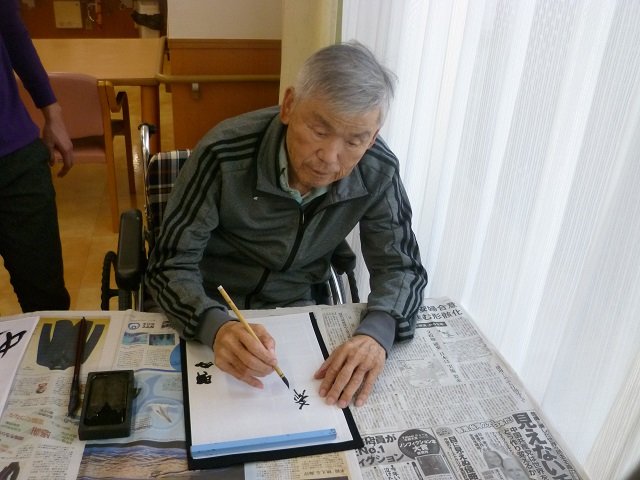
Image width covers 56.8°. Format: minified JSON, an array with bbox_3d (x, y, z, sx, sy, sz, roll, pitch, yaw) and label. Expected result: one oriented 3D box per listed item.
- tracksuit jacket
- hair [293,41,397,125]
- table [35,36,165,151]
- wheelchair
[{"bbox_3d":[-0.074,-0.010,1.315,0.580,0.550,0.500,0,28,-9],"label":"tracksuit jacket"},{"bbox_3d":[0.044,-0.284,1.100,0.170,0.170,0.200,18,29,-12],"label":"hair"},{"bbox_3d":[-1.614,-0.703,3.365,1.400,0.700,1.100,-3,28,-15],"label":"table"},{"bbox_3d":[-0.200,0.254,1.538,0.620,0.880,1.000,-2,28,-12],"label":"wheelchair"}]

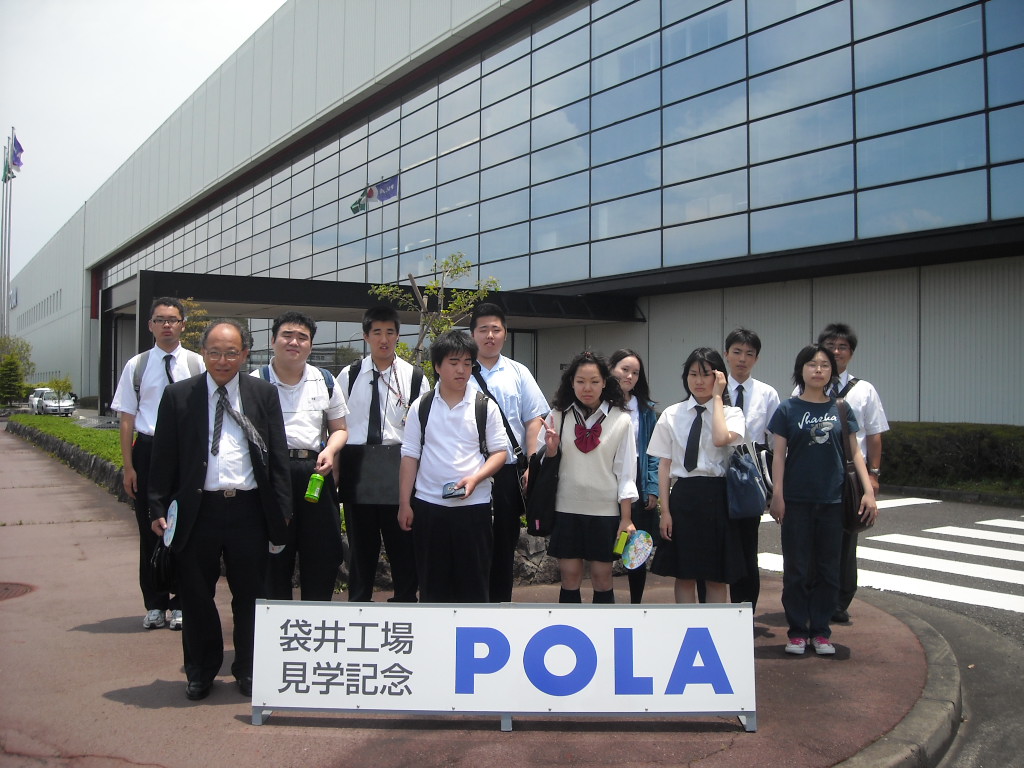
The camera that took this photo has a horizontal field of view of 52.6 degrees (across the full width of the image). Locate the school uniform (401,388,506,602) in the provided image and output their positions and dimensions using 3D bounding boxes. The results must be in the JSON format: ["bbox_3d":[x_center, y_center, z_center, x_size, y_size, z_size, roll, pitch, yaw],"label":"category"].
[{"bbox_3d":[-0.267,0.636,4.720,0.490,1.310,0.330,0,0,-3],"label":"school uniform"}]

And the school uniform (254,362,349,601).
[{"bbox_3d":[-1.077,0.570,5.200,0.530,1.400,0.330,0,0,-7],"label":"school uniform"}]

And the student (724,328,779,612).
[{"bbox_3d":[1.225,0.519,5.600,0.470,1.680,0.310,0,0,6],"label":"student"}]

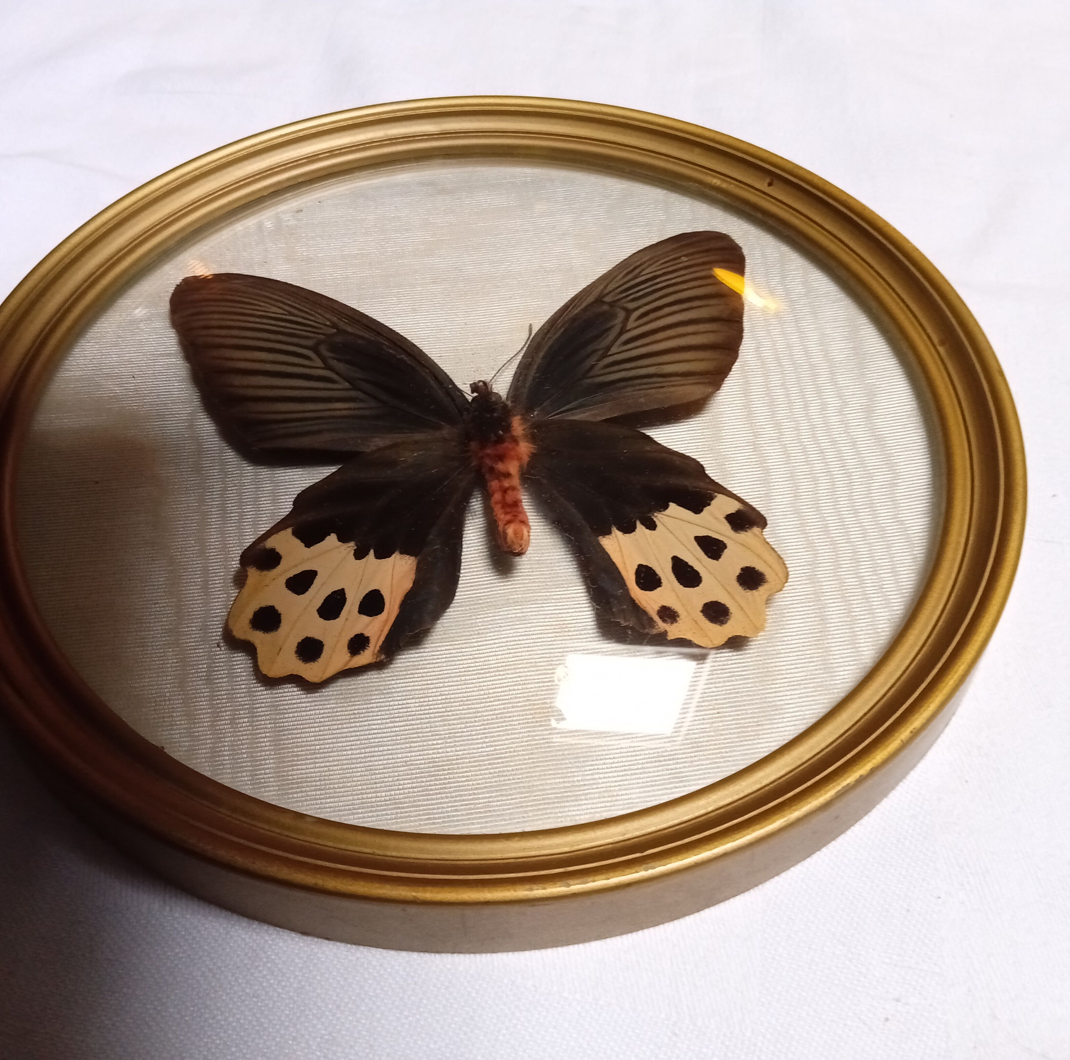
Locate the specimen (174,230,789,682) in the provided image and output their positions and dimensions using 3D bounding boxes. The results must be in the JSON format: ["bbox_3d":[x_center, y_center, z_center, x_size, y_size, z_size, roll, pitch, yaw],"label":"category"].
[{"bbox_3d":[-0.007,-0.018,0.191,0.108,0.014,0.097,-7,52,-6],"label":"specimen"}]

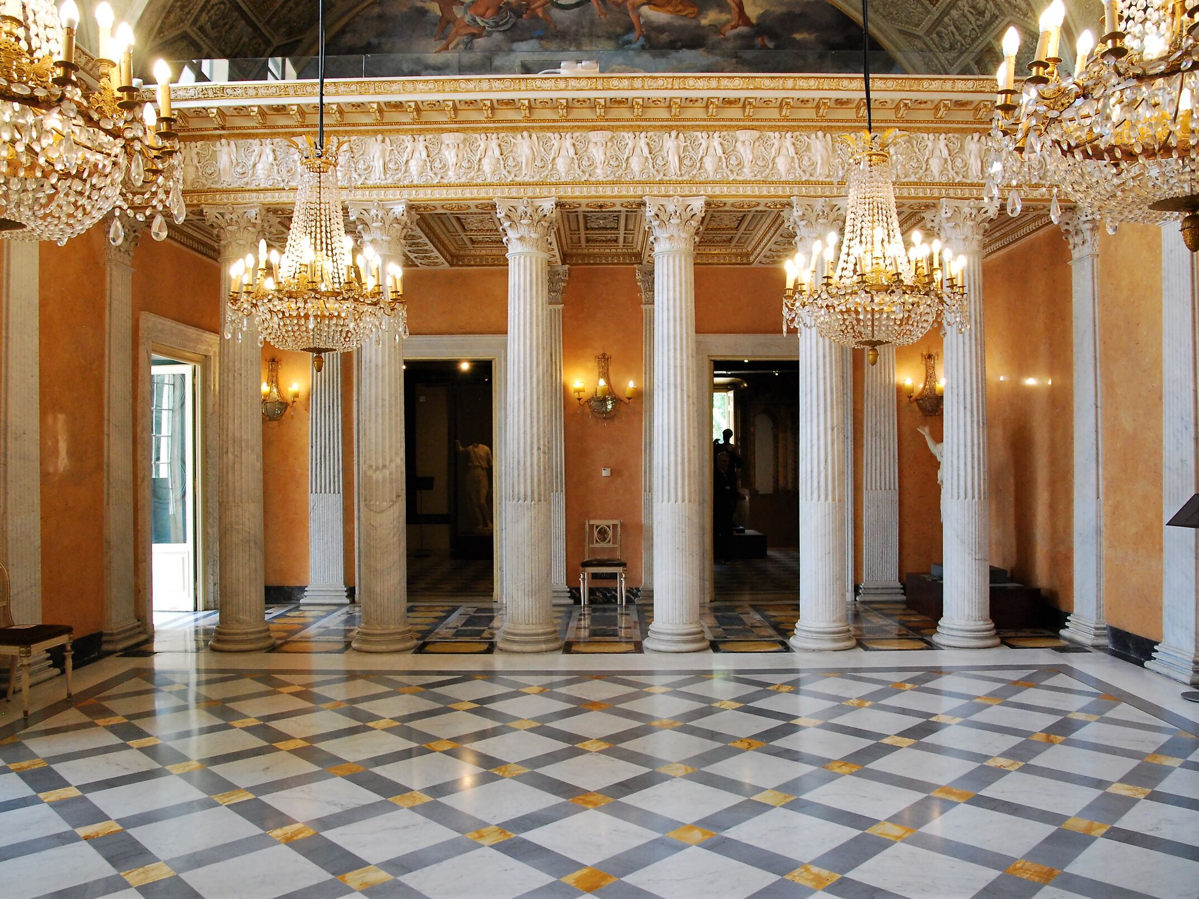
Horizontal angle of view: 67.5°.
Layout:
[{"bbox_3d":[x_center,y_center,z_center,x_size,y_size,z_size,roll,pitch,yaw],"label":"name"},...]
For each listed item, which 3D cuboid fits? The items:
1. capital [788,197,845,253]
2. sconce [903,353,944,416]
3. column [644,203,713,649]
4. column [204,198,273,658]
[{"bbox_3d":[1.831,-1.816,7.449,0.503,0.427,0.503,0,0,0],"label":"capital"},{"bbox_3d":[3.593,-0.719,9.702,0.680,0.740,0.360,0,-1,0],"label":"sconce"},{"bbox_3d":[0.629,-0.199,7.443,0.550,3.645,0.550,0,0,0],"label":"column"},{"bbox_3d":[-3.076,-0.182,7.654,0.570,3.720,0.570,0,-1,0],"label":"column"}]

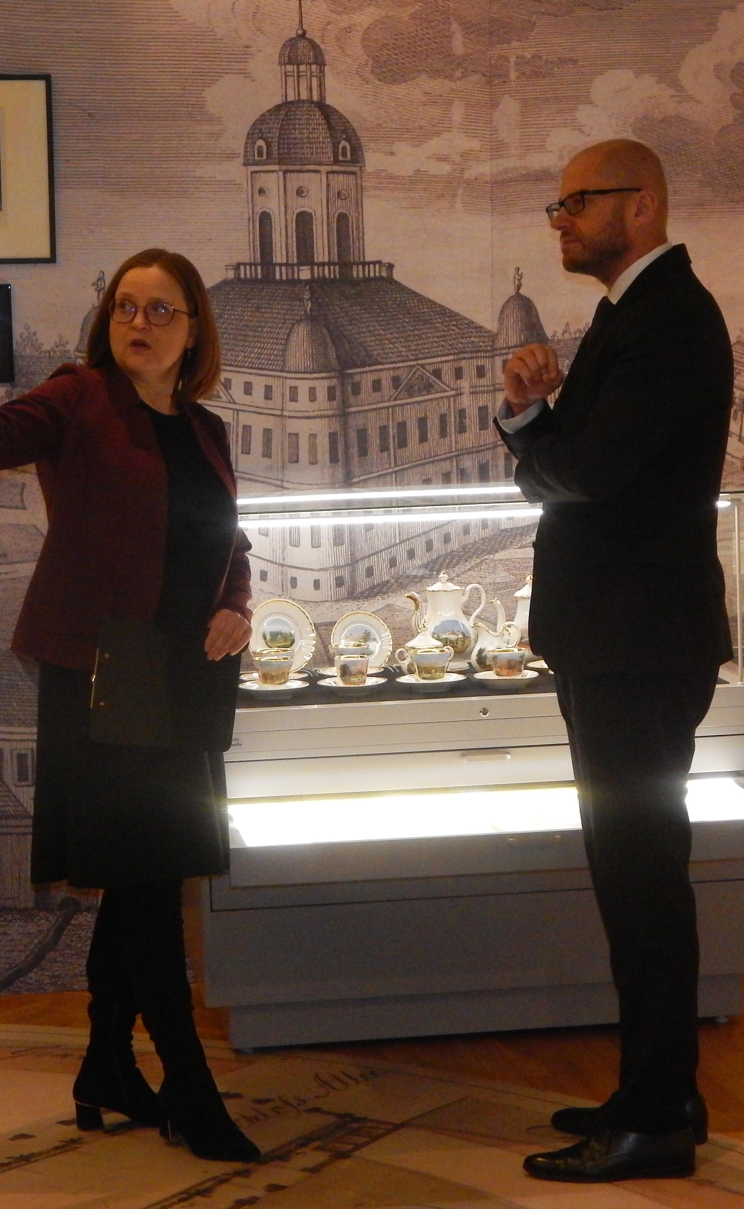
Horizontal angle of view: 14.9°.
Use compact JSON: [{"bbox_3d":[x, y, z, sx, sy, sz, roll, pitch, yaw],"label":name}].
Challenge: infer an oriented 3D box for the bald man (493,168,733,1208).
[{"bbox_3d":[0.449,0.097,5.071,0.430,1.835,0.520,-2,6,-5],"label":"bald man"}]

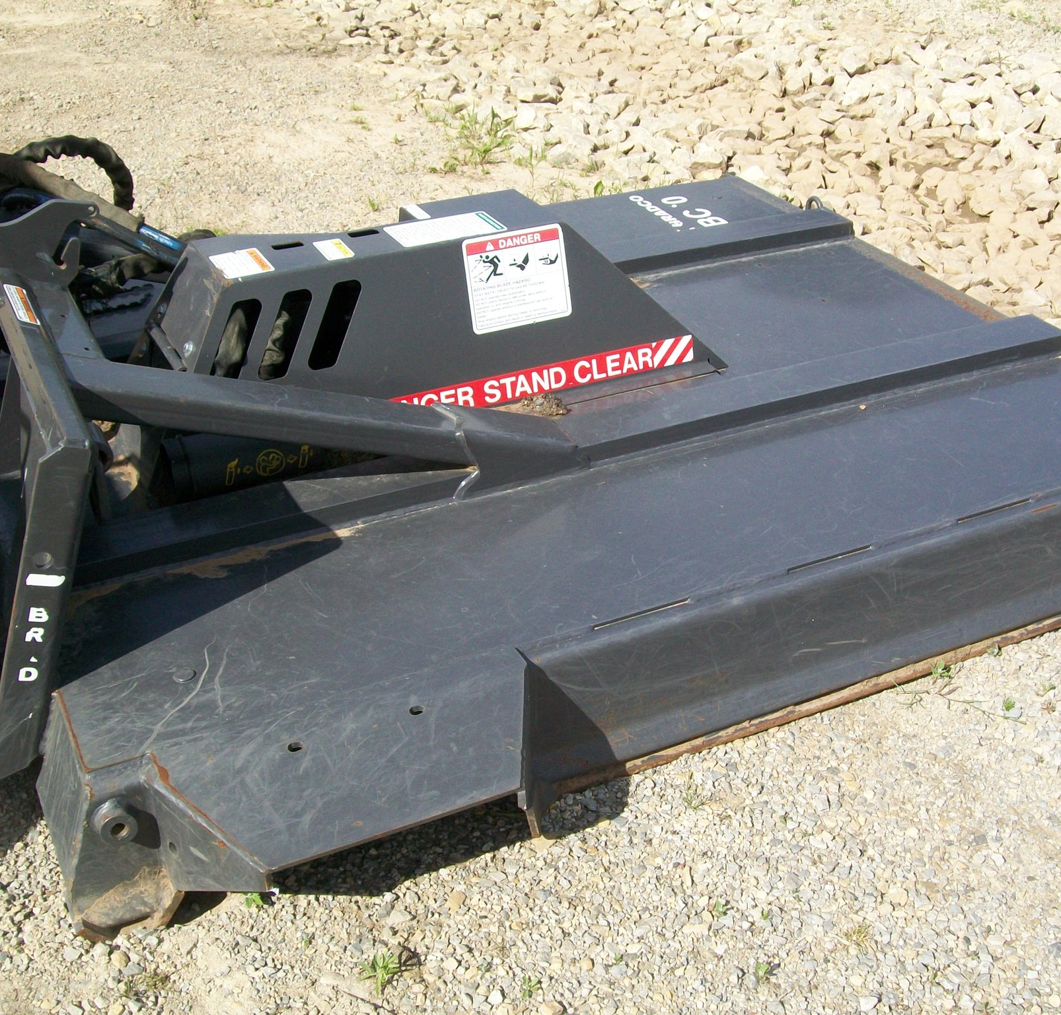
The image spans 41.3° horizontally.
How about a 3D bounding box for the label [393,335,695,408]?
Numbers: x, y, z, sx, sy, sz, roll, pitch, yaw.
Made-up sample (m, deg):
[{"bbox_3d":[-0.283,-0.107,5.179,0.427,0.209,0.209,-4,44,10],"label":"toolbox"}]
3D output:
[{"bbox_3d":[-0.011,-0.209,2.402,0.680,0.046,0.004,-14,18,-22],"label":"label"}]

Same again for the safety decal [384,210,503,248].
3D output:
[{"bbox_3d":[-0.140,-0.465,2.350,0.188,0.004,0.096,-14,35,-22],"label":"safety decal"}]

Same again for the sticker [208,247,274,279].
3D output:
[{"bbox_3d":[-0.452,-0.383,2.209,0.078,0.004,0.099,-14,35,-22],"label":"sticker"}]

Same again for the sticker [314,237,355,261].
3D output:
[{"bbox_3d":[-0.315,-0.415,2.266,0.046,0.004,0.081,-14,35,-22],"label":"sticker"}]

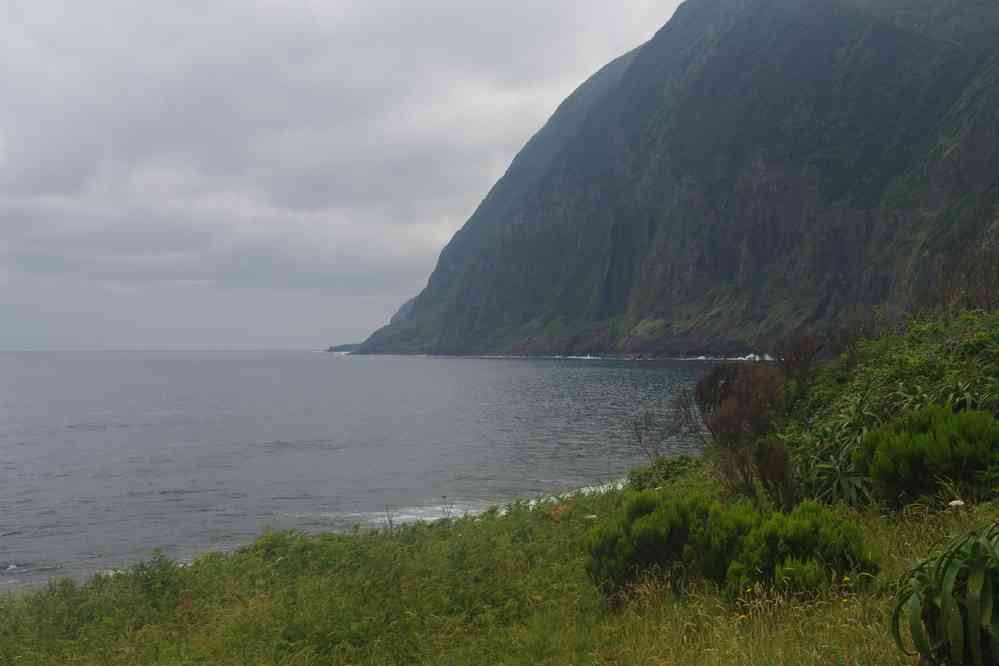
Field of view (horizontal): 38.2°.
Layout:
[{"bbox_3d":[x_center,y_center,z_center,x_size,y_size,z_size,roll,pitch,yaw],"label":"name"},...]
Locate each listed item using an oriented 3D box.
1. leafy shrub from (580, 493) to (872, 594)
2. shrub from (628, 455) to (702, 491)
[{"bbox_3d":[1.546,1.435,9.700,1.900,0.680,1.150,0,-1,0],"label":"leafy shrub"},{"bbox_3d":[2.001,1.704,17.500,0.920,0.480,0.800,0,-1,0],"label":"shrub"}]

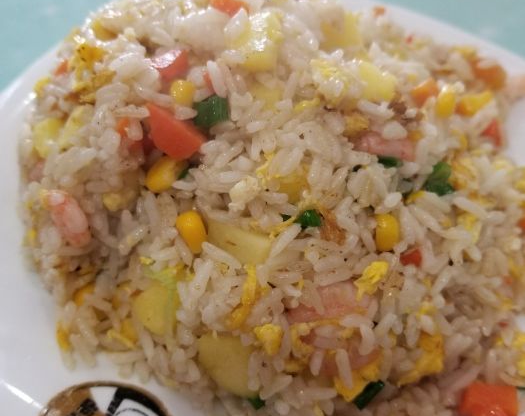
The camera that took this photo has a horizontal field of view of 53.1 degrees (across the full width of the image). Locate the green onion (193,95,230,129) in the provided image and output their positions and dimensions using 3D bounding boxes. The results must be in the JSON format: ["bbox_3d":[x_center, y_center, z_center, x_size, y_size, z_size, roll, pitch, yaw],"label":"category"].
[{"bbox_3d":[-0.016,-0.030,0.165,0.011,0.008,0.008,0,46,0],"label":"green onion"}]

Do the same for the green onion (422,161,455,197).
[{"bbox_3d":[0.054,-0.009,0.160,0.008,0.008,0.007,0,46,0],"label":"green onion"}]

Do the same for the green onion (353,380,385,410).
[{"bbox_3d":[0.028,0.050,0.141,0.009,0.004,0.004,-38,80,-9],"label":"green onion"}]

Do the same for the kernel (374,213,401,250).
[{"bbox_3d":[0.037,0.007,0.155,0.007,0.007,0.009,-2,42,-2],"label":"kernel"}]

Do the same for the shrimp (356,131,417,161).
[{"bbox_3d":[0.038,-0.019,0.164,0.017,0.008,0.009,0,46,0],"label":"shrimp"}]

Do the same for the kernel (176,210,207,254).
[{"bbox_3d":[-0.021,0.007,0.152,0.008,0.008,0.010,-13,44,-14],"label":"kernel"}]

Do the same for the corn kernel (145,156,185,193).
[{"bbox_3d":[-0.029,-0.010,0.156,0.009,0.006,0.007,-31,54,-27],"label":"corn kernel"}]

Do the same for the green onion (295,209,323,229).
[{"bbox_3d":[0.014,0.003,0.155,0.008,0.005,0.006,0,42,0],"label":"green onion"}]

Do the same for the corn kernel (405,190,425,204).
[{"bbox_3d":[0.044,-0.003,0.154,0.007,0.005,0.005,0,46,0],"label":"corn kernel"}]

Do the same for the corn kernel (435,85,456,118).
[{"bbox_3d":[0.063,-0.037,0.181,0.007,0.007,0.009,6,42,6],"label":"corn kernel"}]

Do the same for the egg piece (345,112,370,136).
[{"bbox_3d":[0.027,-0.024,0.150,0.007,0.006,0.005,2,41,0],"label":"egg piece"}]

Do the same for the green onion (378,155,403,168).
[{"bbox_3d":[0.041,-0.015,0.167,0.008,0.004,0.005,0,42,0],"label":"green onion"}]

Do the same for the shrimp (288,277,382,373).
[{"bbox_3d":[0.020,0.033,0.147,0.025,0.014,0.022,-8,43,-8],"label":"shrimp"}]

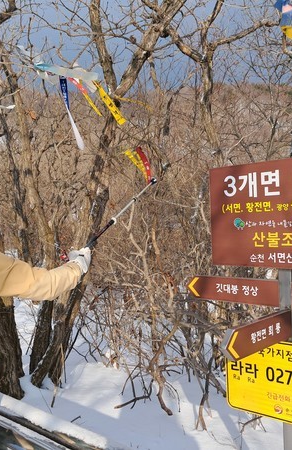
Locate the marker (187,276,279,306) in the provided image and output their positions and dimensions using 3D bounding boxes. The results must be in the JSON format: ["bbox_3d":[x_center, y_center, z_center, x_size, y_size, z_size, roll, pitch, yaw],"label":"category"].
[{"bbox_3d":[0.421,0.320,2.317,0.531,0.120,0.030,-2,0,43],"label":"marker"}]

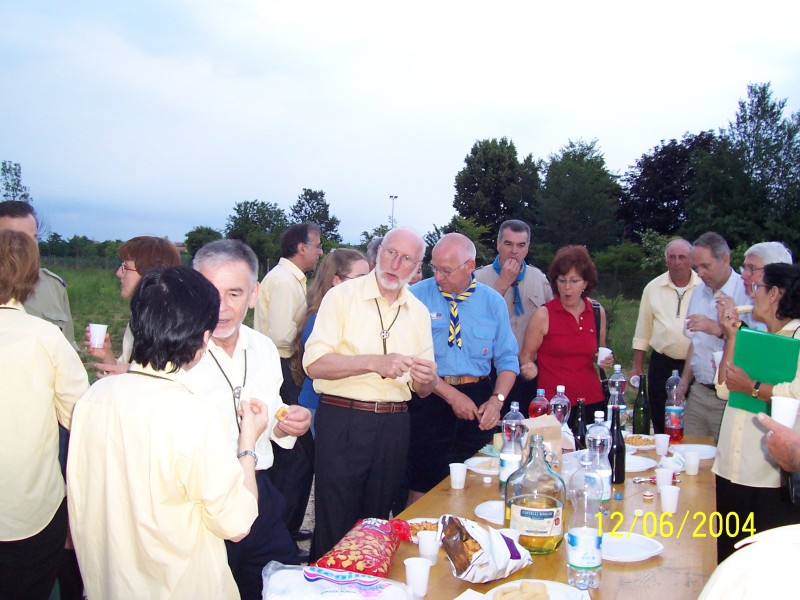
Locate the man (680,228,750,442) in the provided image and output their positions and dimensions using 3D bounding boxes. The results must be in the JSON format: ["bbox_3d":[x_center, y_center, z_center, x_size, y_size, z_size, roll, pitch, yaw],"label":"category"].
[{"bbox_3d":[1.604,0.537,4.389,0.540,1.770,0.420,3,3,38],"label":"man"}]

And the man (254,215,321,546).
[{"bbox_3d":[-0.591,0.474,4.534,0.380,1.760,0.480,-1,3,-10],"label":"man"}]

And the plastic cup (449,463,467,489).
[{"bbox_3d":[0.212,0.640,3.102,0.064,0.082,0.064,1,2,0],"label":"plastic cup"}]

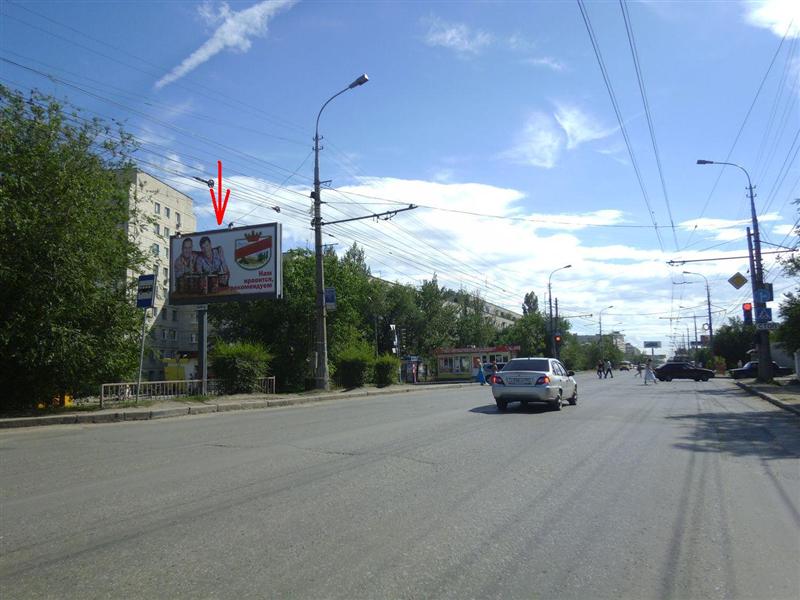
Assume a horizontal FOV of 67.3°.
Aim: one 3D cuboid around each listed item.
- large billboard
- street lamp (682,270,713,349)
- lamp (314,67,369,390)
[{"bbox_3d":[-8.050,-1.666,27.800,6.100,3.350,0.500,-3,-7,23],"label":"large billboard"},{"bbox_3d":[37.411,2.852,75.137,2.900,12.600,0.450,-4,-7,24],"label":"street lamp"},{"bbox_3d":[-2.411,-2.727,24.321,2.400,12.700,0.500,-4,-7,24],"label":"lamp"}]

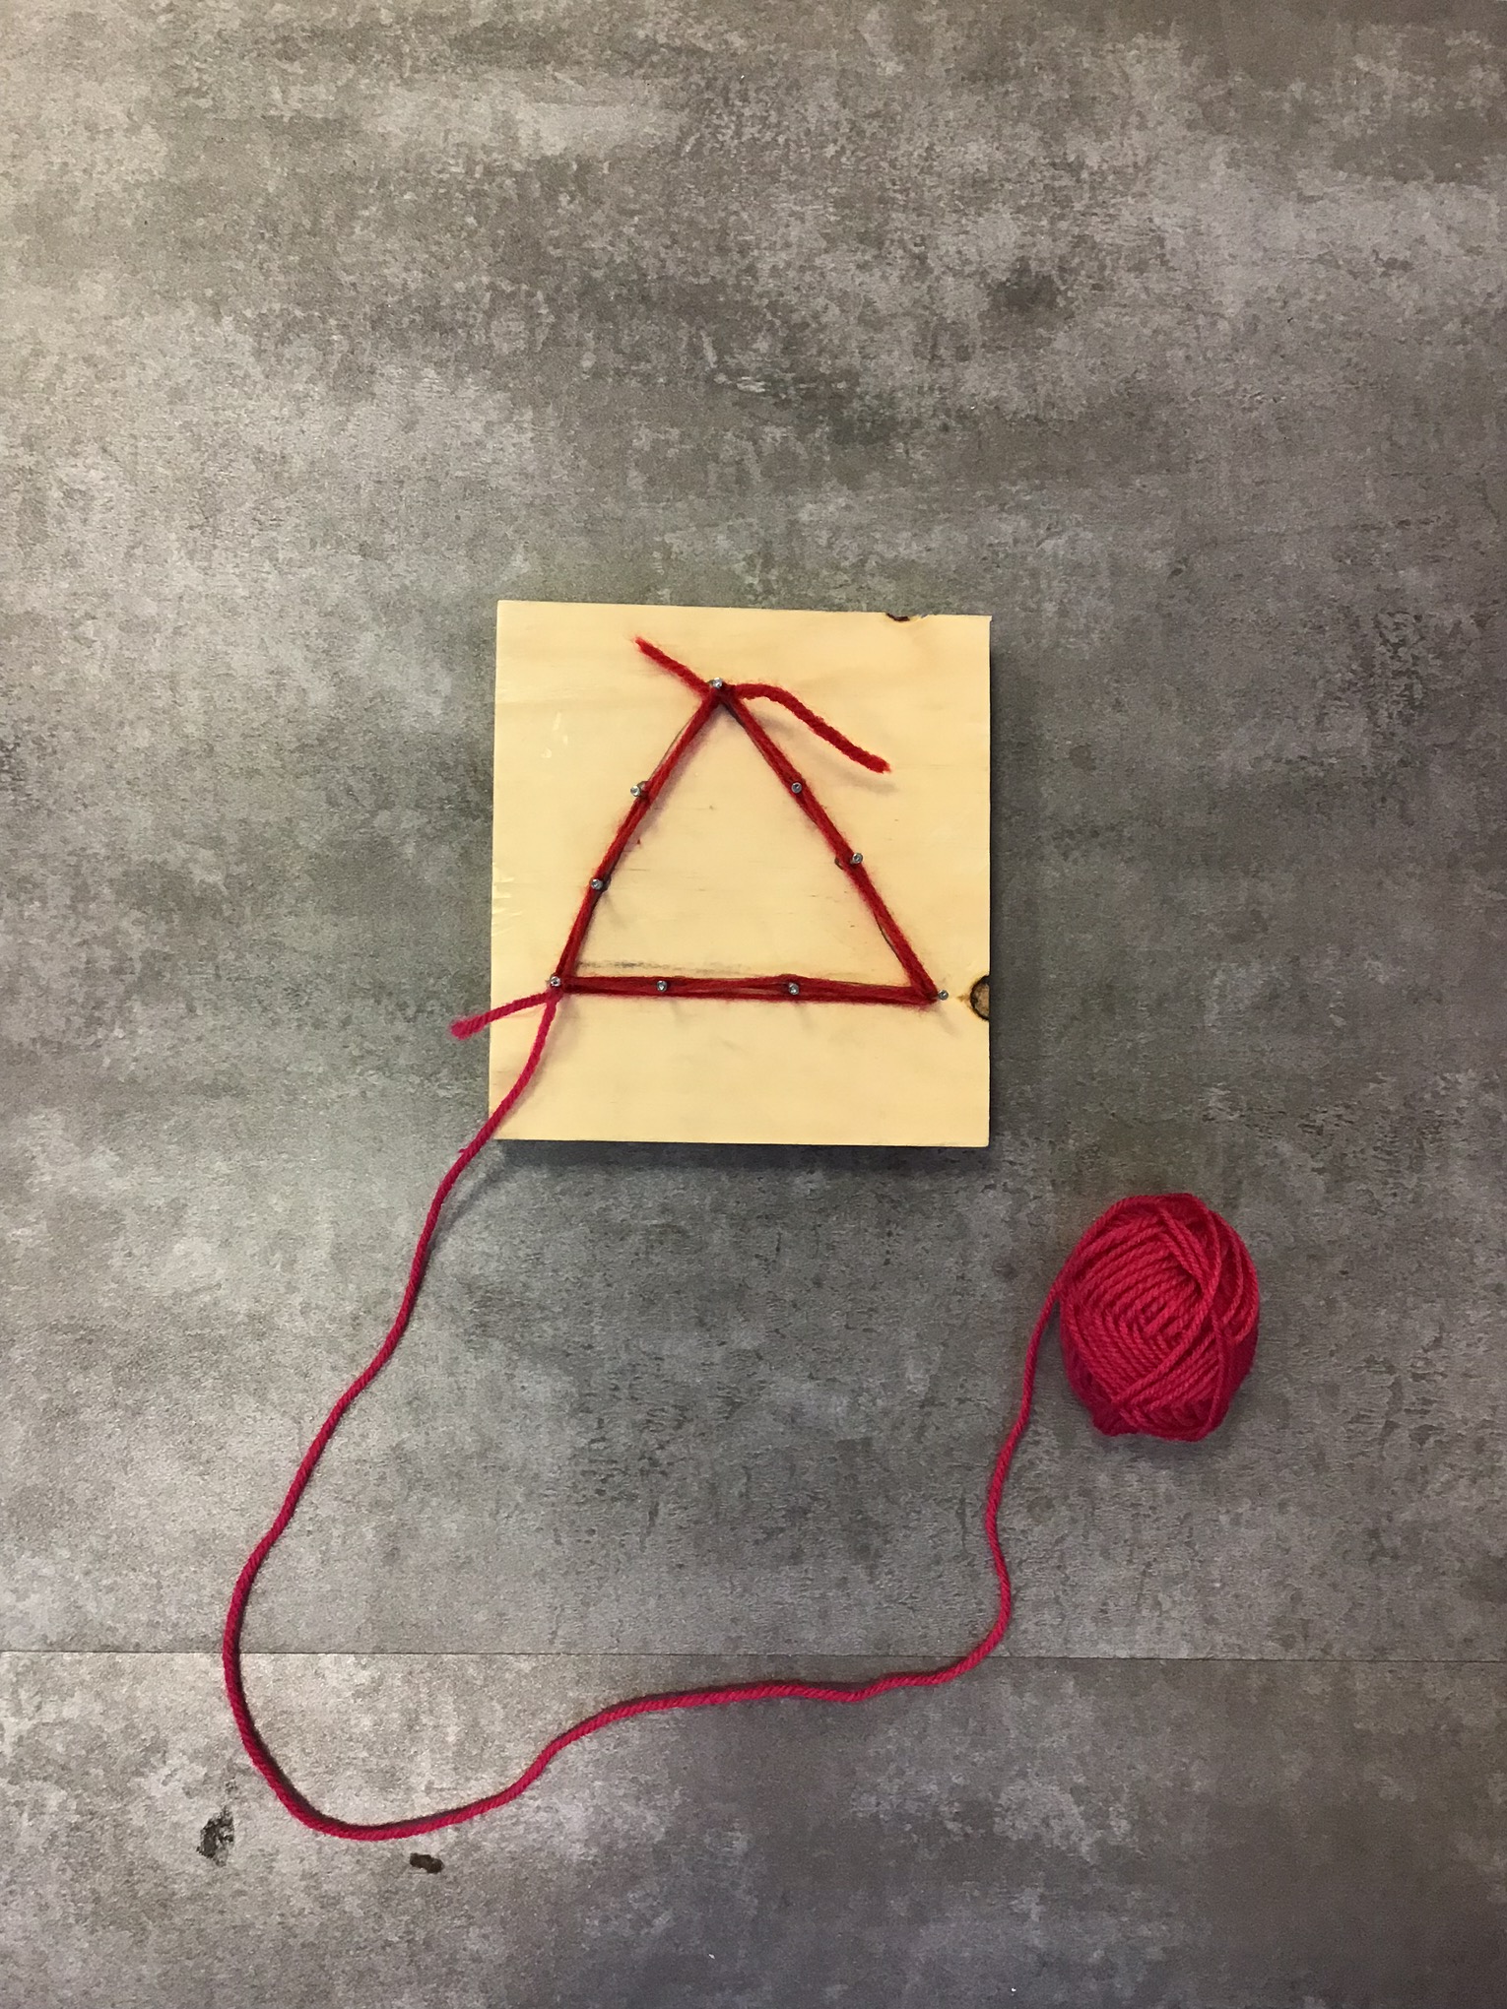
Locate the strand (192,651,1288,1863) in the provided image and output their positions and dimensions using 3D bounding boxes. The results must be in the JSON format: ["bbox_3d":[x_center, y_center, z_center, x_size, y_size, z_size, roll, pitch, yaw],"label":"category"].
[{"bbox_3d":[-0.006,0.063,0.457,0.272,0.049,0.316,0,88,-1],"label":"strand"}]

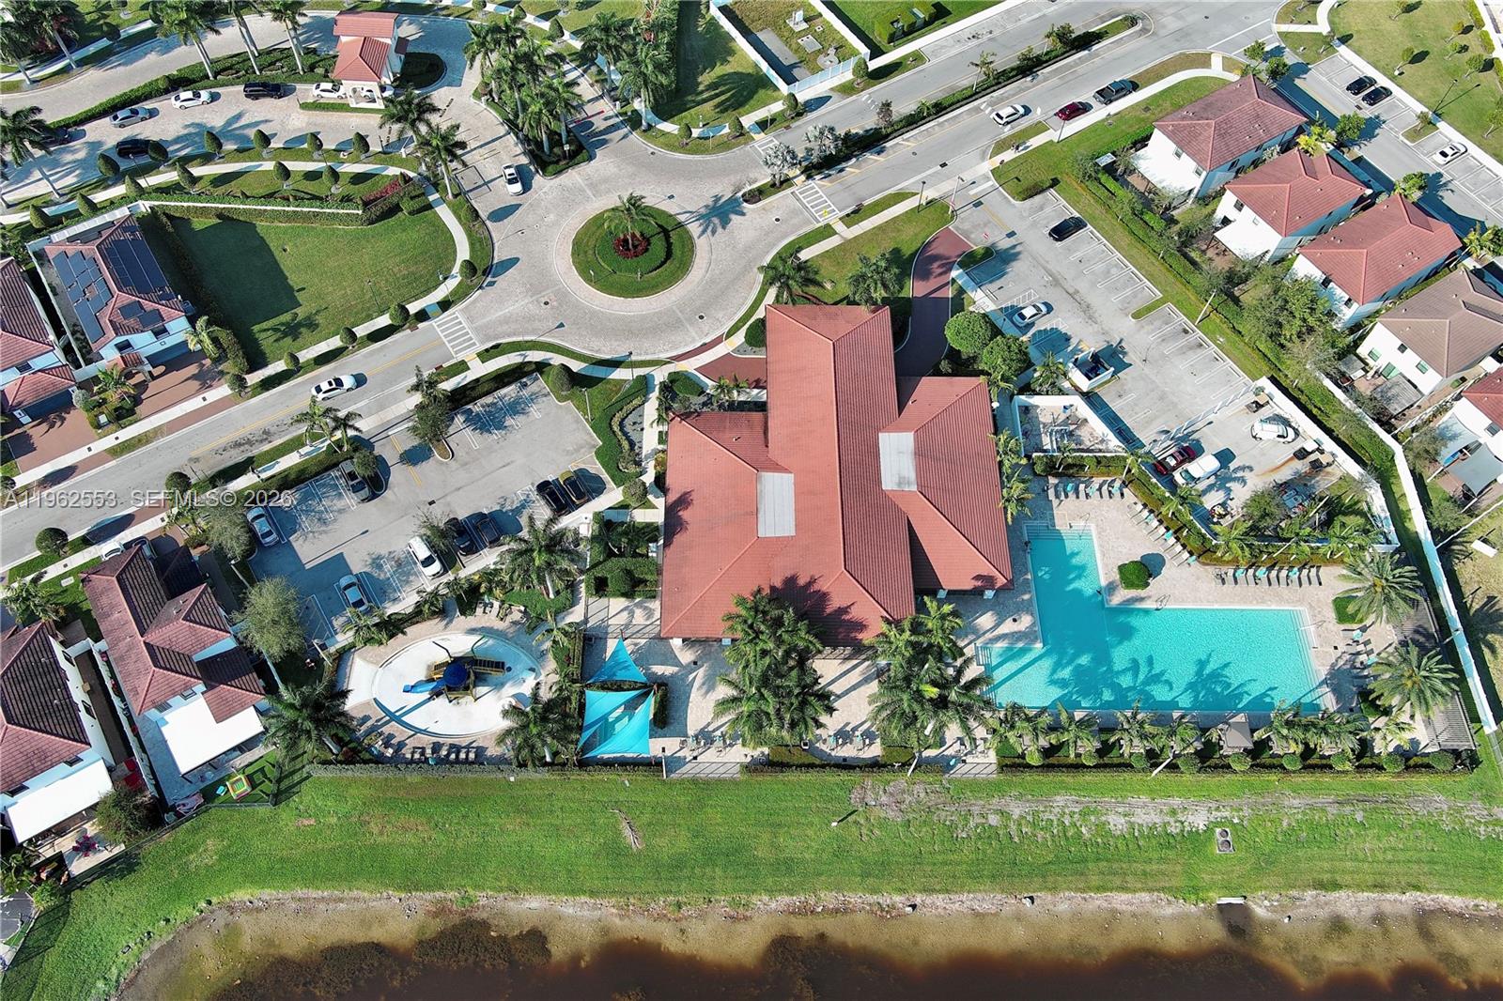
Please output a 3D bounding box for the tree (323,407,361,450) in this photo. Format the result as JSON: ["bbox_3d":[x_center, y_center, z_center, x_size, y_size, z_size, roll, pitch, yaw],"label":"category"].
[{"bbox_3d":[-43.767,-7.122,131.766,4.800,7.200,4.800,1,60,-2],"label":"tree"}]

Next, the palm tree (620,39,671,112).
[{"bbox_3d":[-13.752,-52.444,157.313,6.600,10.300,6.600,1,60,-2],"label":"palm tree"}]

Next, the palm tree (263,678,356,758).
[{"bbox_3d":[-41.727,22.122,117.344,7.800,12.600,7.800,2,61,0],"label":"palm tree"}]

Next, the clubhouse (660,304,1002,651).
[{"bbox_3d":[9.110,-2.931,133.062,36.744,9.969,42.715,0,60,-1],"label":"clubhouse"}]

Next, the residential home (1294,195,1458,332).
[{"bbox_3d":[78.545,-30.673,152.227,18.700,7.600,10.250,-29,65,-17],"label":"residential home"}]

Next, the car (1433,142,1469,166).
[{"bbox_3d":[94.438,-46.964,163.708,4.750,1.450,1.850,-29,65,-17],"label":"car"}]

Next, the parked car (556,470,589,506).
[{"bbox_3d":[-20.213,-1.358,137.333,1.850,1.620,4.500,-30,65,-17],"label":"parked car"}]

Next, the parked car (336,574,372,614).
[{"bbox_3d":[-41.045,9.551,125.647,1.830,1.450,4.750,-29,66,-18],"label":"parked car"}]

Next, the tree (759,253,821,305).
[{"bbox_3d":[4.412,-24.466,145.473,7.000,11.000,7.000,2,61,0],"label":"tree"}]

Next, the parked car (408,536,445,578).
[{"bbox_3d":[-35.637,6.178,132.747,1.900,1.680,4.750,-29,65,-16],"label":"parked car"}]

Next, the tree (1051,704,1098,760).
[{"bbox_3d":[31.691,23.518,121.092,4.600,7.100,4.600,2,61,0],"label":"tree"}]

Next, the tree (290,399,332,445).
[{"bbox_3d":[-46.469,-7.388,131.162,5.300,8.300,5.300,1,60,-2],"label":"tree"}]

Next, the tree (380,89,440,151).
[{"bbox_3d":[-42.855,-46.348,155.612,7.400,10.900,7.400,3,60,0],"label":"tree"}]

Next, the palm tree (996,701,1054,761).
[{"bbox_3d":[26.024,22.610,117.813,5.400,7.300,5.400,1,60,-2],"label":"palm tree"}]

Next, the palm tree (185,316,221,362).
[{"bbox_3d":[-61.446,-17.741,137.575,4.500,6.300,4.500,1,60,-2],"label":"palm tree"}]

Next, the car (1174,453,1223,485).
[{"bbox_3d":[51.614,-3.593,139.812,5.100,1.850,1.950,-26,64,-15],"label":"car"}]

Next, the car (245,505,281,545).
[{"bbox_3d":[-52.082,2.664,129.097,1.830,1.450,4.850,-28,65,-17],"label":"car"}]

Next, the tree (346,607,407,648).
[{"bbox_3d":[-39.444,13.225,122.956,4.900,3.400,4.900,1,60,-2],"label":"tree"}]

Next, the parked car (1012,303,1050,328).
[{"bbox_3d":[34.148,-22.749,147.531,4.550,1.450,1.820,-27,65,-16],"label":"parked car"}]

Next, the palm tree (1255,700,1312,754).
[{"bbox_3d":[52.405,23.280,121.500,4.800,7.300,4.800,2,61,0],"label":"palm tree"}]

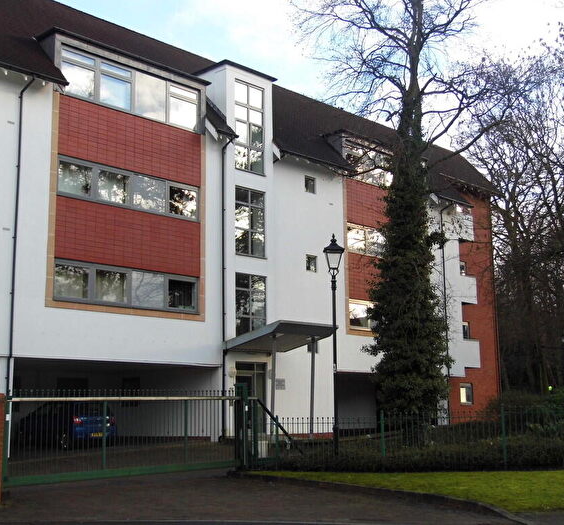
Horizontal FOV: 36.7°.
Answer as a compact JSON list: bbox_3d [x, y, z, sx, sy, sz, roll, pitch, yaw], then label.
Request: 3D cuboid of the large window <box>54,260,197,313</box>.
[{"bbox_3d":[-4.176,0.731,23.324,0.120,1.073,4.825,-10,-13,43],"label":"large window"}]

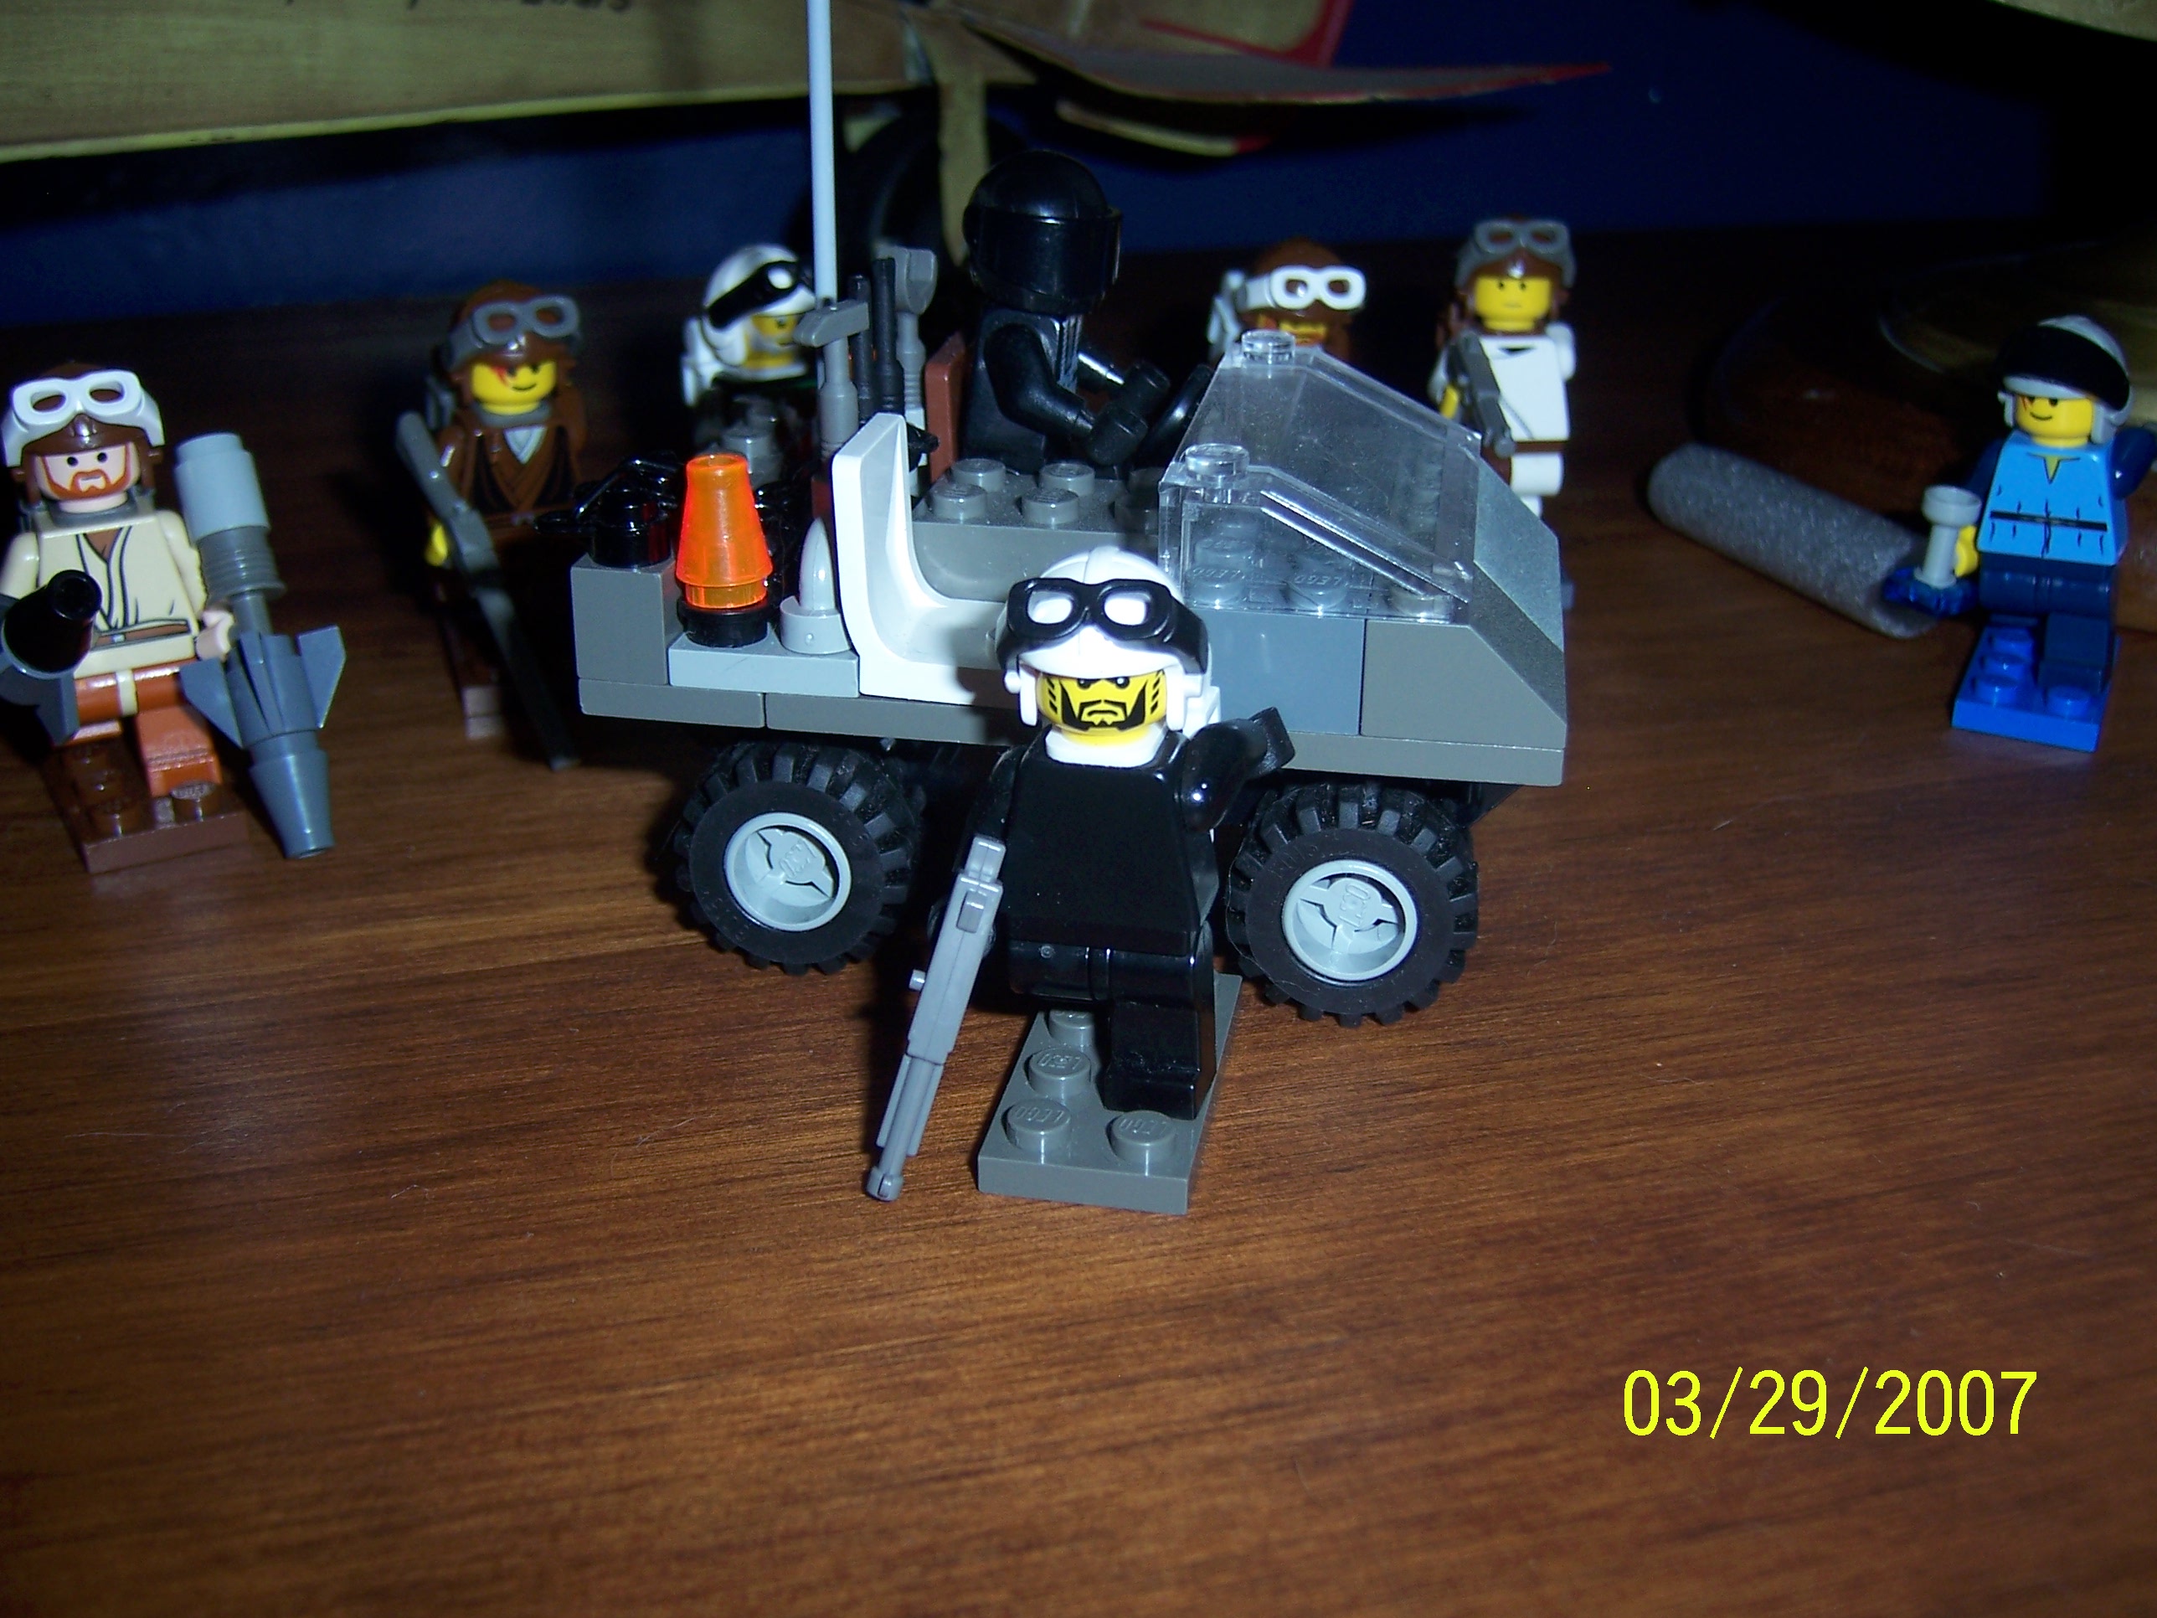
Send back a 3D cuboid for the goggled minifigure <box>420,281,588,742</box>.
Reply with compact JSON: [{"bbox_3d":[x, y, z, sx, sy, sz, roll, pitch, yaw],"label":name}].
[{"bbox_3d":[-0.068,-0.039,0.265,0.022,0.046,0.033,-8,25,-18],"label":"goggled minifigure"}]

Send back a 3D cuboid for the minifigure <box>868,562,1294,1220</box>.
[{"bbox_3d":[0.002,0.003,0.173,0.028,0.047,0.035,5,25,10],"label":"minifigure"}]

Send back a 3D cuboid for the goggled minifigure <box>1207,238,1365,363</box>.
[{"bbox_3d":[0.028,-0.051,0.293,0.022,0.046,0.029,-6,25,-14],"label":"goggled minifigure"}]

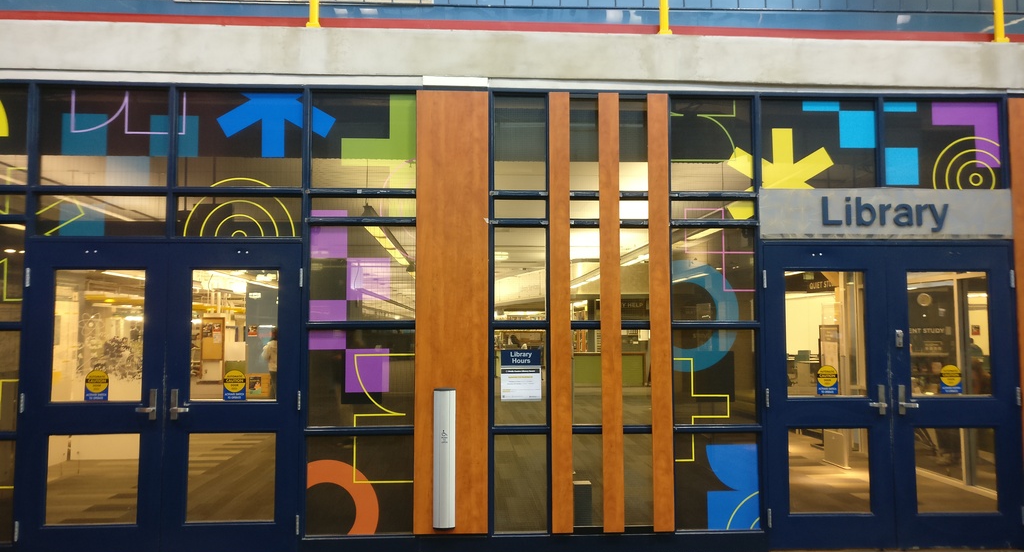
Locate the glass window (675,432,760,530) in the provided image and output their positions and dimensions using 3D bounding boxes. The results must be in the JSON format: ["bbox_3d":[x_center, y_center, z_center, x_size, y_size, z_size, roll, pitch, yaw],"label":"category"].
[{"bbox_3d":[1.436,1.434,5.779,0.605,0.676,0.050,0,-4,-3],"label":"glass window"}]

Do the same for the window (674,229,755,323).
[{"bbox_3d":[1.438,-0.009,5.887,0.609,0.677,0.050,0,-4,-3],"label":"window"}]

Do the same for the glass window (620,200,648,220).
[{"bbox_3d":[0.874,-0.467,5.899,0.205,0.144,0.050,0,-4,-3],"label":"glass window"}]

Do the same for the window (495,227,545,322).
[{"bbox_3d":[0.060,-0.017,5.818,0.373,0.666,0.050,0,-4,-3],"label":"window"}]

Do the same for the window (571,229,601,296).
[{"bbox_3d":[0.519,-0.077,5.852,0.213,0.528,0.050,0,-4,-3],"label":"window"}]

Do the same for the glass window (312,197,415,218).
[{"bbox_3d":[-1.034,-0.476,5.783,0.723,0.151,0.050,0,-4,-3],"label":"glass window"}]

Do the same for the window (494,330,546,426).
[{"bbox_3d":[0.061,0.712,5.768,0.366,0.664,0.050,0,-4,-3],"label":"window"}]

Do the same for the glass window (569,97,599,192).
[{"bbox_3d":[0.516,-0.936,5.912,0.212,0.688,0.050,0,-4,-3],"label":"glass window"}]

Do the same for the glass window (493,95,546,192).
[{"bbox_3d":[0.061,-0.945,5.887,0.377,0.696,0.050,0,-4,-3],"label":"glass window"}]

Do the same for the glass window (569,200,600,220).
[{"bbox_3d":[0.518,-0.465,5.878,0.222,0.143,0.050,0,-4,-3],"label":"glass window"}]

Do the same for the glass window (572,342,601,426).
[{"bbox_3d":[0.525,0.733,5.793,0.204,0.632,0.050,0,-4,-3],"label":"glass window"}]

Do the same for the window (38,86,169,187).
[{"bbox_3d":[-2.827,-0.965,5.743,0.880,0.704,0.050,0,-4,-3],"label":"window"}]

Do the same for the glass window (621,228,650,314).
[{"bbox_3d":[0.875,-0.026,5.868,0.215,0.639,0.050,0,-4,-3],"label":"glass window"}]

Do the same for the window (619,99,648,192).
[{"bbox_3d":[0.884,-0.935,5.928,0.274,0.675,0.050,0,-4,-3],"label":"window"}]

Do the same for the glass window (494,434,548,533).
[{"bbox_3d":[0.064,1.431,5.717,0.370,0.666,0.050,0,-4,-3],"label":"glass window"}]

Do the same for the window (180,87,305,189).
[{"bbox_3d":[-1.895,-0.965,5.790,0.871,0.699,0.050,0,-4,-3],"label":"window"}]

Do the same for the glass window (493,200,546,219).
[{"bbox_3d":[0.060,-0.468,5.852,0.375,0.132,0.050,0,-4,-3],"label":"glass window"}]

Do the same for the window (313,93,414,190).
[{"bbox_3d":[-1.040,-0.948,5.818,0.735,0.688,0.050,0,-4,-3],"label":"window"}]

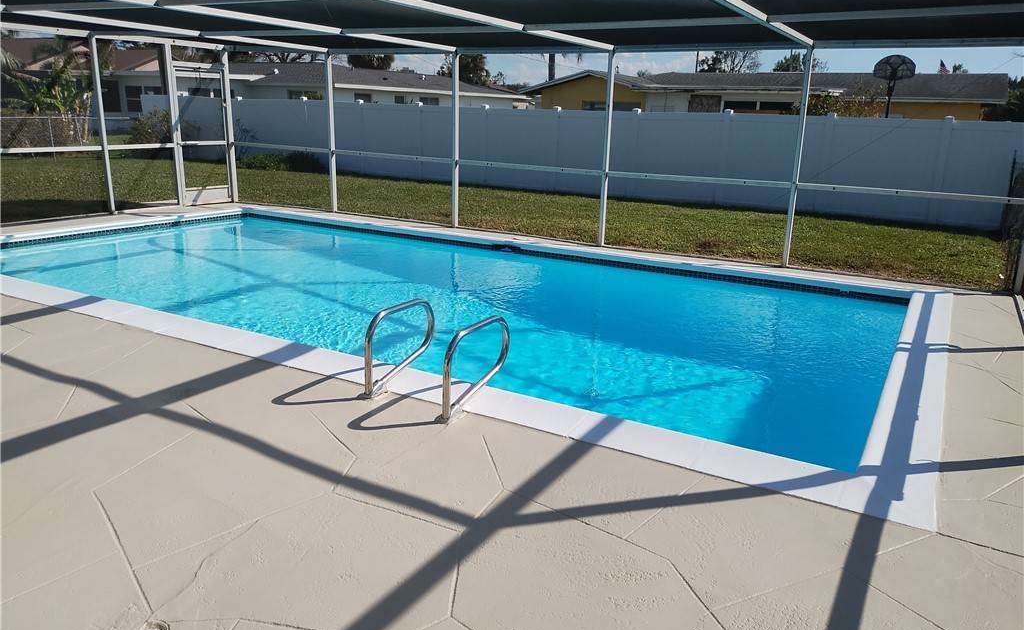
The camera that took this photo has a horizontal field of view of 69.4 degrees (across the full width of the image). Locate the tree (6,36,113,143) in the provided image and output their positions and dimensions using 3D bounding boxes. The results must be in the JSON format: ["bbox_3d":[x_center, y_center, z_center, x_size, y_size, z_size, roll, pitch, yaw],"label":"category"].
[{"bbox_3d":[-15.636,-7.768,25.481,3.300,3.700,3.200,-7,18,-30],"label":"tree"}]

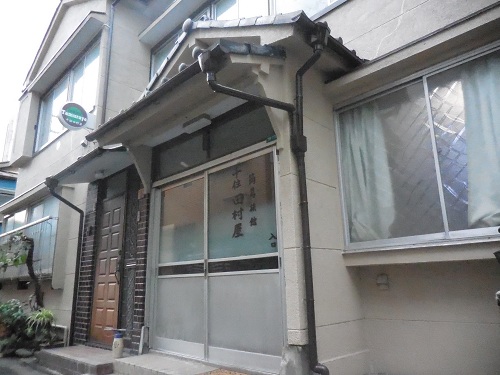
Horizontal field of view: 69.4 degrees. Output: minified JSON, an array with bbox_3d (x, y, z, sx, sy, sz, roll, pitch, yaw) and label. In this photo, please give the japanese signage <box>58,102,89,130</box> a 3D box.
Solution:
[{"bbox_3d":[-2.781,-1.115,5.712,0.130,0.401,0.401,-15,-19,42],"label":"japanese signage"}]

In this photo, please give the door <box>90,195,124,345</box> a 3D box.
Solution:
[{"bbox_3d":[-1.955,1.126,5.042,0.735,1.979,0.050,-15,-19,42],"label":"door"}]

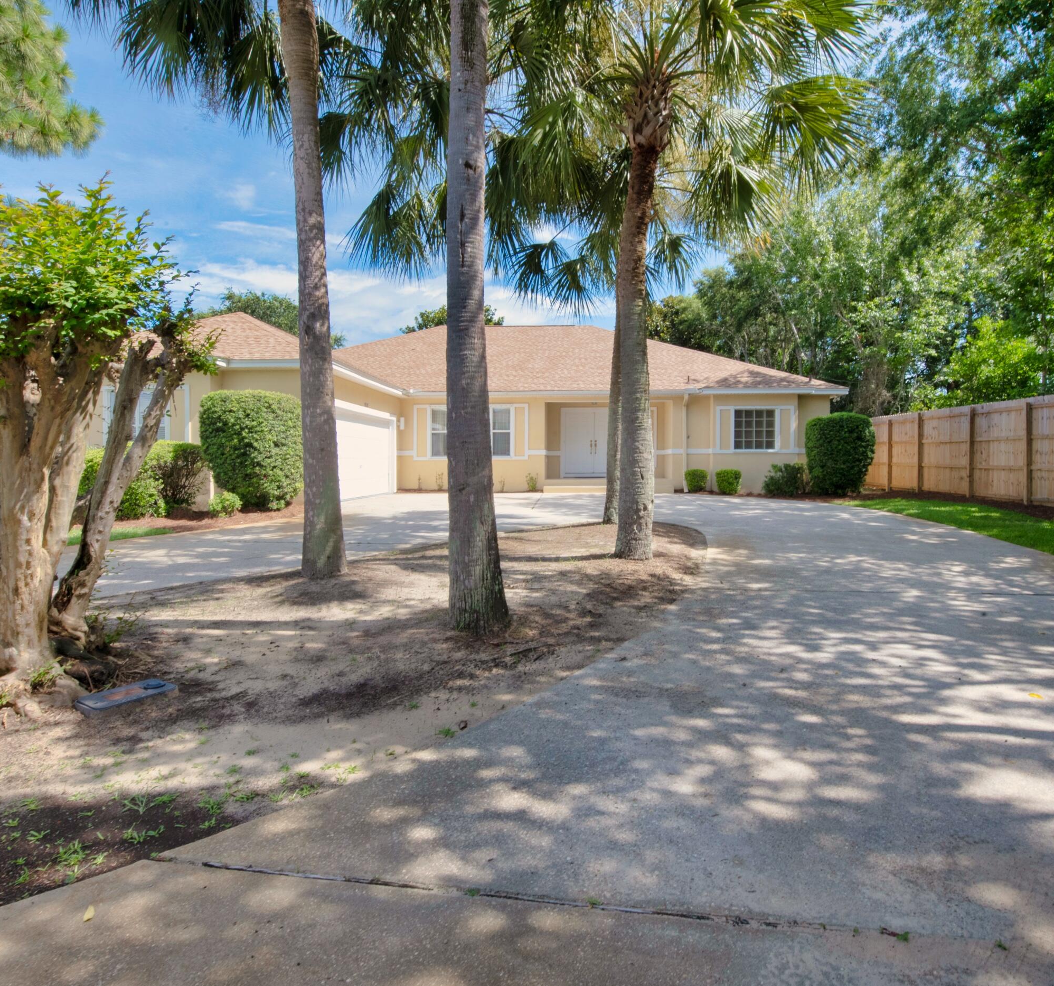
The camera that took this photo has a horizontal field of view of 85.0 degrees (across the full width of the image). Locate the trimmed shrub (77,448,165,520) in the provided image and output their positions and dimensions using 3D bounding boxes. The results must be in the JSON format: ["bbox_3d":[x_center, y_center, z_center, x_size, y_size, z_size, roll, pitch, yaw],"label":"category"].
[{"bbox_3d":[-7.049,-0.180,9.950,1.300,1.250,1.050,0,3,6],"label":"trimmed shrub"}]

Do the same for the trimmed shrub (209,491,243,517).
[{"bbox_3d":[-5.324,0.194,10.150,0.520,0.470,0.500,0,3,6],"label":"trimmed shrub"}]

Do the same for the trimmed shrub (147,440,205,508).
[{"bbox_3d":[-6.895,-0.338,11.050,1.050,1.330,0.950,0,3,6],"label":"trimmed shrub"}]

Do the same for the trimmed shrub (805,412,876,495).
[{"bbox_3d":[8.293,-1.039,15.200,1.600,2.160,1.450,0,3,6],"label":"trimmed shrub"}]

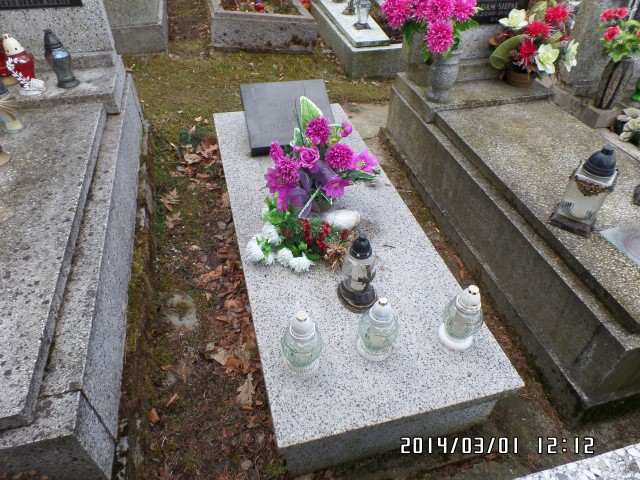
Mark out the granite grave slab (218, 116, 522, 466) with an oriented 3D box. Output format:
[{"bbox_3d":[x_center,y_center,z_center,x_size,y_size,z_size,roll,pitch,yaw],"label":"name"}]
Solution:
[{"bbox_3d":[-0.001,-0.053,1.961,0.750,0.255,1.928,-9,44,-12],"label":"granite grave slab"}]

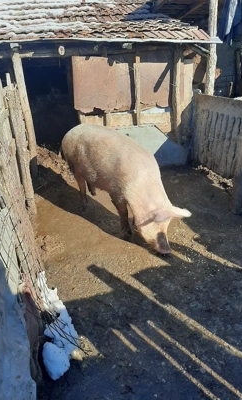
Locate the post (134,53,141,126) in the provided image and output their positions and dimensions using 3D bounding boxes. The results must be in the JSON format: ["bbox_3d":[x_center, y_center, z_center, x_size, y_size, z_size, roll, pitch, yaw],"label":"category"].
[{"bbox_3d":[0.278,-1.844,5.324,0.080,1.190,0.070,-1,21,0],"label":"post"}]

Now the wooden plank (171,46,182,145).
[{"bbox_3d":[0.962,-1.758,5.384,0.130,1.630,0.120,-3,21,1],"label":"wooden plank"}]

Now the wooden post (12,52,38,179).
[{"bbox_3d":[-1.477,-1.256,4.913,0.120,1.930,0.110,-3,21,1],"label":"wooden post"}]

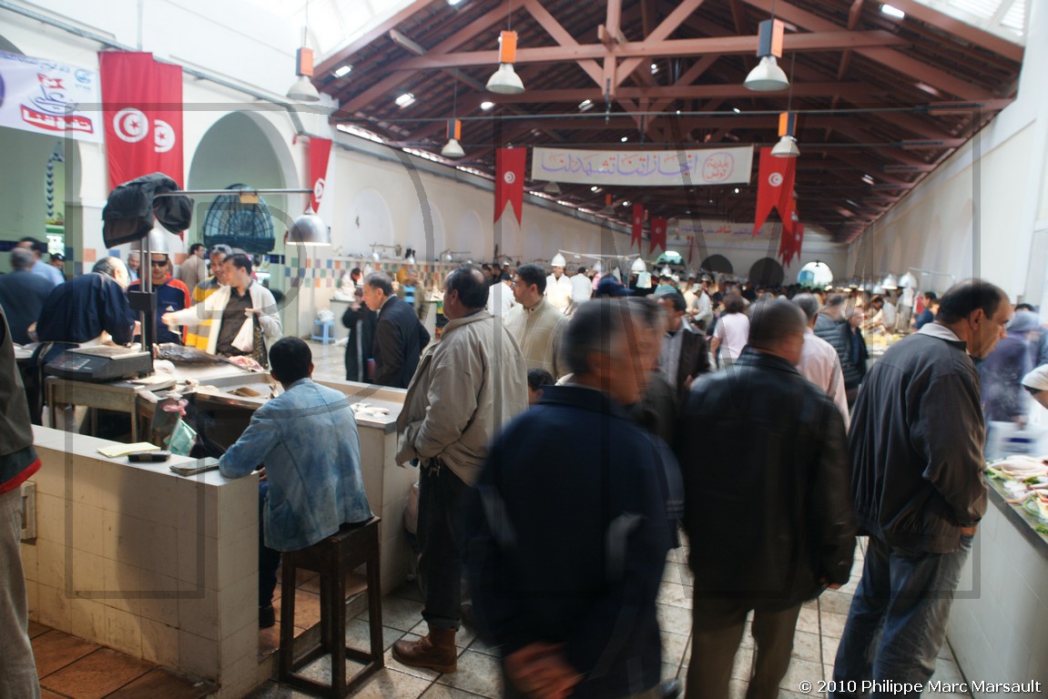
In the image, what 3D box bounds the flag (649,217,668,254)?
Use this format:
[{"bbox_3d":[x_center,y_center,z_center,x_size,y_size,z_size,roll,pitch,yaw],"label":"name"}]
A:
[{"bbox_3d":[5.650,-4.766,29.500,0.700,1.550,0.060,6,7,21],"label":"flag"}]

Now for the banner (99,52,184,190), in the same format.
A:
[{"bbox_3d":[-6.048,-3.232,11.000,1.200,2.600,0.150,0,7,-23],"label":"banner"}]

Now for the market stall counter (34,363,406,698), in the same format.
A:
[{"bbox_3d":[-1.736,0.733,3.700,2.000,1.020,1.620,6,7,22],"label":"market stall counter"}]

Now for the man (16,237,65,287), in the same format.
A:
[{"bbox_3d":[-4.425,-0.131,6.406,0.360,1.773,0.520,1,7,-18],"label":"man"}]

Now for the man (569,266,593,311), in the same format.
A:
[{"bbox_3d":[1.035,-0.683,13.204,0.480,1.739,0.310,5,7,17],"label":"man"}]

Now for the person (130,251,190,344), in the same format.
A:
[{"bbox_3d":[-2.856,0.091,5.503,0.510,1.724,0.310,1,7,-18],"label":"person"}]

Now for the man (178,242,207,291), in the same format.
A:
[{"bbox_3d":[-4.771,-0.638,10.053,0.500,1.750,0.330,7,7,27],"label":"man"}]

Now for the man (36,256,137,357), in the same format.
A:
[{"bbox_3d":[-2.764,0.208,4.405,0.680,1.600,0.520,0,7,-28],"label":"man"}]

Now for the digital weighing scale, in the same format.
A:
[{"bbox_3d":[-2.231,0.077,3.678,0.350,0.120,0.390,5,7,16],"label":"digital weighing scale"}]

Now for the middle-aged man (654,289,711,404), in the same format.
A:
[{"bbox_3d":[0.904,0.452,4.348,0.520,1.610,0.340,9,8,37],"label":"middle-aged man"}]

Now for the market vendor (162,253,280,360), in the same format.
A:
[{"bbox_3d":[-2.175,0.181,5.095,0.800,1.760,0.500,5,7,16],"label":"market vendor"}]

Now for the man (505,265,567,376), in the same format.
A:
[{"bbox_3d":[0.037,0.368,4.307,0.510,1.786,0.320,9,9,38],"label":"man"}]

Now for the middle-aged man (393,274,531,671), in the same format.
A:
[{"bbox_3d":[-0.281,0.483,3.060,0.440,1.700,0.530,7,7,25],"label":"middle-aged man"}]

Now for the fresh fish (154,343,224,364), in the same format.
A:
[{"bbox_3d":[-2.348,0.035,4.925,0.580,0.110,0.170,5,7,15],"label":"fresh fish"}]

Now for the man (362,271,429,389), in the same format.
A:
[{"bbox_3d":[-0.822,0.323,4.447,0.420,1.630,0.500,7,8,30],"label":"man"}]

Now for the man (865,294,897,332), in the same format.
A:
[{"bbox_3d":[5.990,-0.159,11.852,0.600,1.580,0.500,3,7,-3],"label":"man"}]

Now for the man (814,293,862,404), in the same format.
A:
[{"bbox_3d":[2.796,0.318,6.336,0.520,1.650,0.360,9,8,38],"label":"man"}]

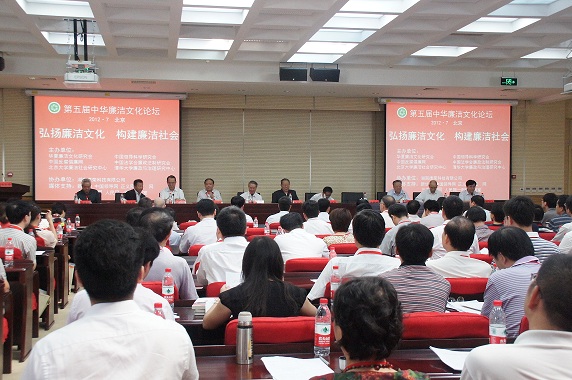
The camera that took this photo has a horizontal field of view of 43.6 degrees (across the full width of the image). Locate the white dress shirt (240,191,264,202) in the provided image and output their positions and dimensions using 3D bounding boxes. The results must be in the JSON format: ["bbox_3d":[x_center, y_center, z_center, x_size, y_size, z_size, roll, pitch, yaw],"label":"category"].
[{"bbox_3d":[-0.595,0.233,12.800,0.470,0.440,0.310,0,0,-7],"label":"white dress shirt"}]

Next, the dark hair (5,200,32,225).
[{"bbox_3d":[-2.495,0.209,6.650,0.190,0.220,0.230,0,1,10],"label":"dark hair"}]

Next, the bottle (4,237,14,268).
[{"bbox_3d":[-2.226,0.509,5.750,0.066,0.233,0.066,0,0,-9],"label":"bottle"}]

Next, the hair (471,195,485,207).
[{"bbox_3d":[2.821,0.166,10.500,0.180,0.180,0.205,0,0,-27],"label":"hair"}]

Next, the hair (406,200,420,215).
[{"bbox_3d":[1.718,0.235,9.600,0.180,0.200,0.200,0,0,-6],"label":"hair"}]

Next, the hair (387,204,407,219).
[{"bbox_3d":[1.207,0.233,7.800,0.190,0.180,0.210,0,0,-30],"label":"hair"}]

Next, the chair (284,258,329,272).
[{"bbox_3d":[0.205,0.927,5.500,0.530,0.850,0.580,0,1,-10],"label":"chair"}]

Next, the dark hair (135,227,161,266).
[{"bbox_3d":[-0.667,0.259,3.250,0.185,0.200,0.210,0,0,18],"label":"dark hair"}]

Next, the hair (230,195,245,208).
[{"bbox_3d":[-0.672,0.172,10.000,0.190,0.210,0.220,0,1,8],"label":"hair"}]

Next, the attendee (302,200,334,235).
[{"bbox_3d":[0.282,0.726,8.050,0.500,1.230,0.760,0,1,-10],"label":"attendee"}]

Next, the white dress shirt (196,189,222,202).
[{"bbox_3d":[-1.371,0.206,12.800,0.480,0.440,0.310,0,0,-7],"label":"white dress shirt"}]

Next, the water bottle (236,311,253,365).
[{"bbox_3d":[-0.158,0.571,2.760,0.066,0.199,0.066,0,0,-9],"label":"water bottle"}]

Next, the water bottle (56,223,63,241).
[{"bbox_3d":[-2.645,0.514,8.350,0.065,0.233,0.065,0,1,-10],"label":"water bottle"}]

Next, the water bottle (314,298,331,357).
[{"bbox_3d":[0.153,0.568,2.940,0.065,0.233,0.065,2,1,-10],"label":"water bottle"}]

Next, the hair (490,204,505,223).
[{"bbox_3d":[2.820,0.317,9.500,0.190,0.220,0.220,0,1,-12],"label":"hair"}]

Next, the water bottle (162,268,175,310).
[{"bbox_3d":[-0.653,0.556,3.970,0.065,0.233,0.065,0,1,-10],"label":"water bottle"}]

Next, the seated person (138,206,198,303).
[{"bbox_3d":[-0.801,0.743,4.520,0.520,1.250,0.780,0,1,-5],"label":"seated person"}]

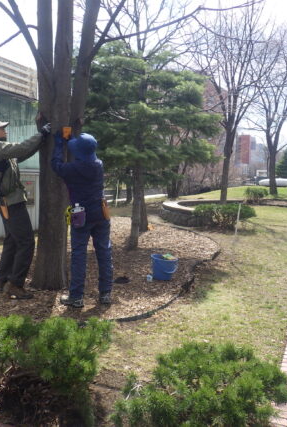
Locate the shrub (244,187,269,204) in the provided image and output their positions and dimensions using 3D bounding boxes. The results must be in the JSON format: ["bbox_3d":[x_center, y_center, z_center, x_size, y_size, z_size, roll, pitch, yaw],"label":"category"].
[{"bbox_3d":[4.124,-0.657,16.800,0.880,0.640,0.850,1,5,0],"label":"shrub"}]

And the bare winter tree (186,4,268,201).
[{"bbox_3d":[3.029,-4.051,16.800,3.100,7.300,3.100,1,5,0],"label":"bare winter tree"}]

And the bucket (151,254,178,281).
[{"bbox_3d":[0.239,0.610,5.250,0.305,0.260,0.305,1,5,0],"label":"bucket"}]

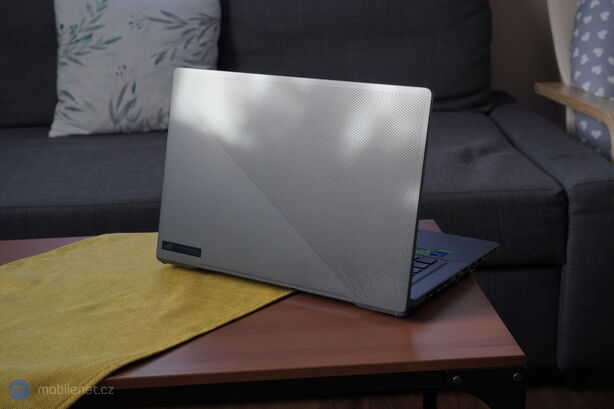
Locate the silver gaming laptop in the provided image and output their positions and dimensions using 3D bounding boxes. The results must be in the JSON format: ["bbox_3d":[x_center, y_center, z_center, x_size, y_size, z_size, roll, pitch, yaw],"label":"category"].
[{"bbox_3d":[0.025,-0.048,1.091,0.355,0.236,0.247,9,19,33],"label":"silver gaming laptop"}]

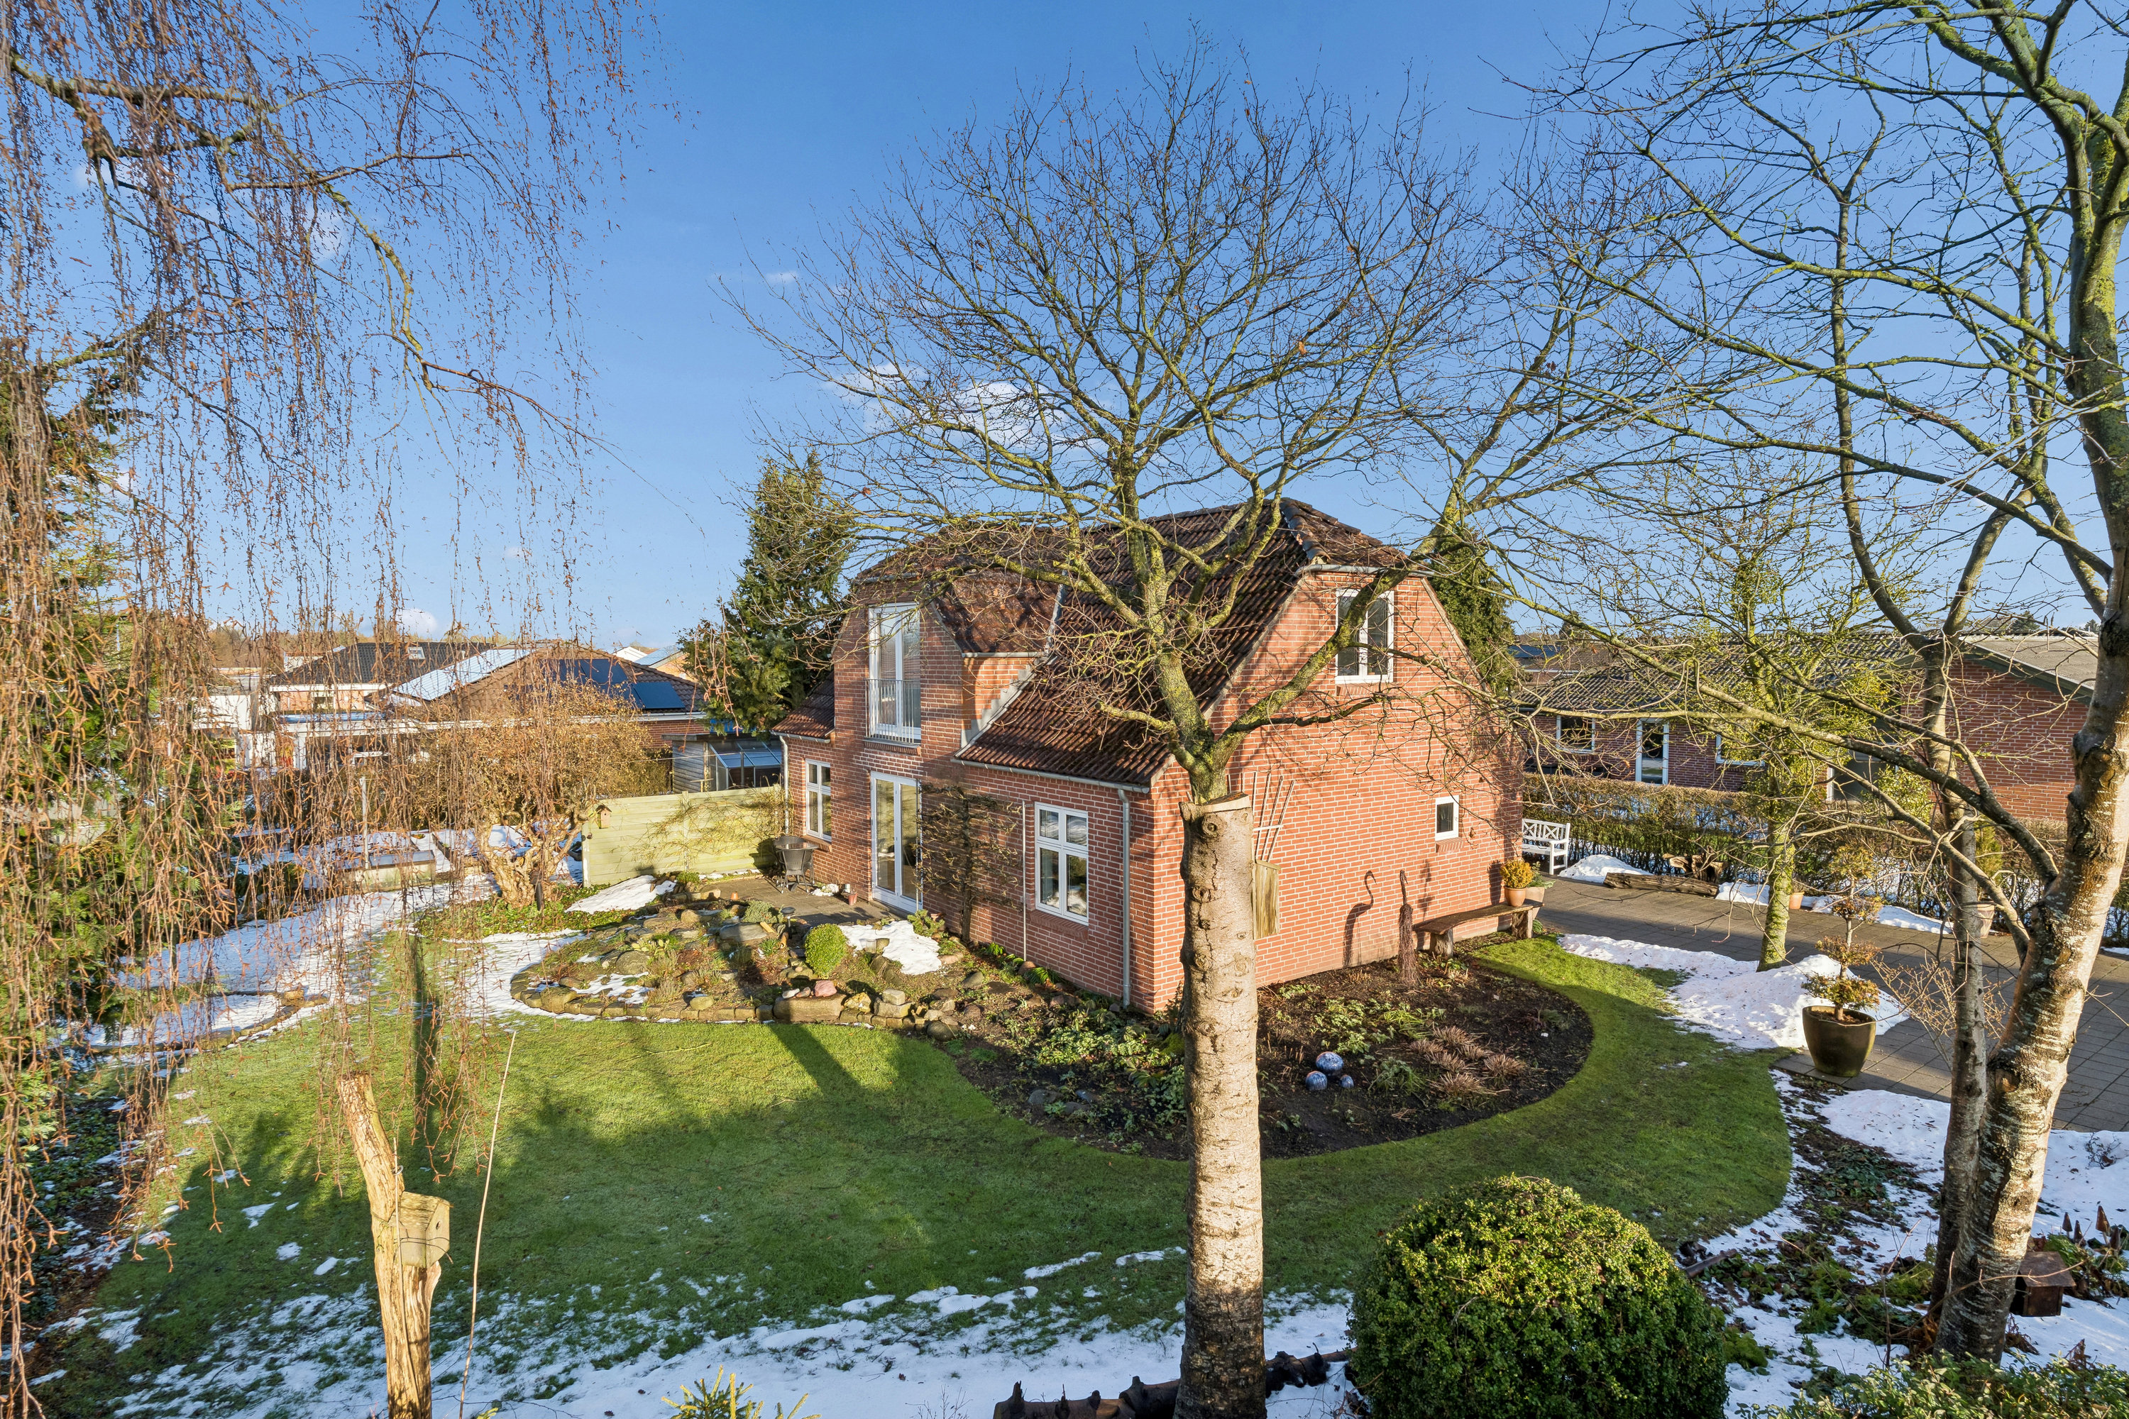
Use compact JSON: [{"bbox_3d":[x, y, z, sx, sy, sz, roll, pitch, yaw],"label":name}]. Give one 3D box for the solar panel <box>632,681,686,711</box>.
[{"bbox_3d":[-11.465,-0.392,31.756,1.030,0.040,1.690,-2,28,-33],"label":"solar panel"}]

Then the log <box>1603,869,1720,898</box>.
[{"bbox_3d":[10.128,2.964,19.060,1.760,0.260,0.270,1,4,28],"label":"log"}]

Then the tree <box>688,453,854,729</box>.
[{"bbox_3d":[-6.299,-1.537,25.928,4.600,8.658,4.600,-3,4,-36],"label":"tree"}]

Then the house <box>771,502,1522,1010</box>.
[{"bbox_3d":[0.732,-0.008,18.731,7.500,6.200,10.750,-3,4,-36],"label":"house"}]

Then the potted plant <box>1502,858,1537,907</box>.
[{"bbox_3d":[6.504,2.491,16.139,0.480,0.700,0.480,-3,4,-36],"label":"potted plant"}]

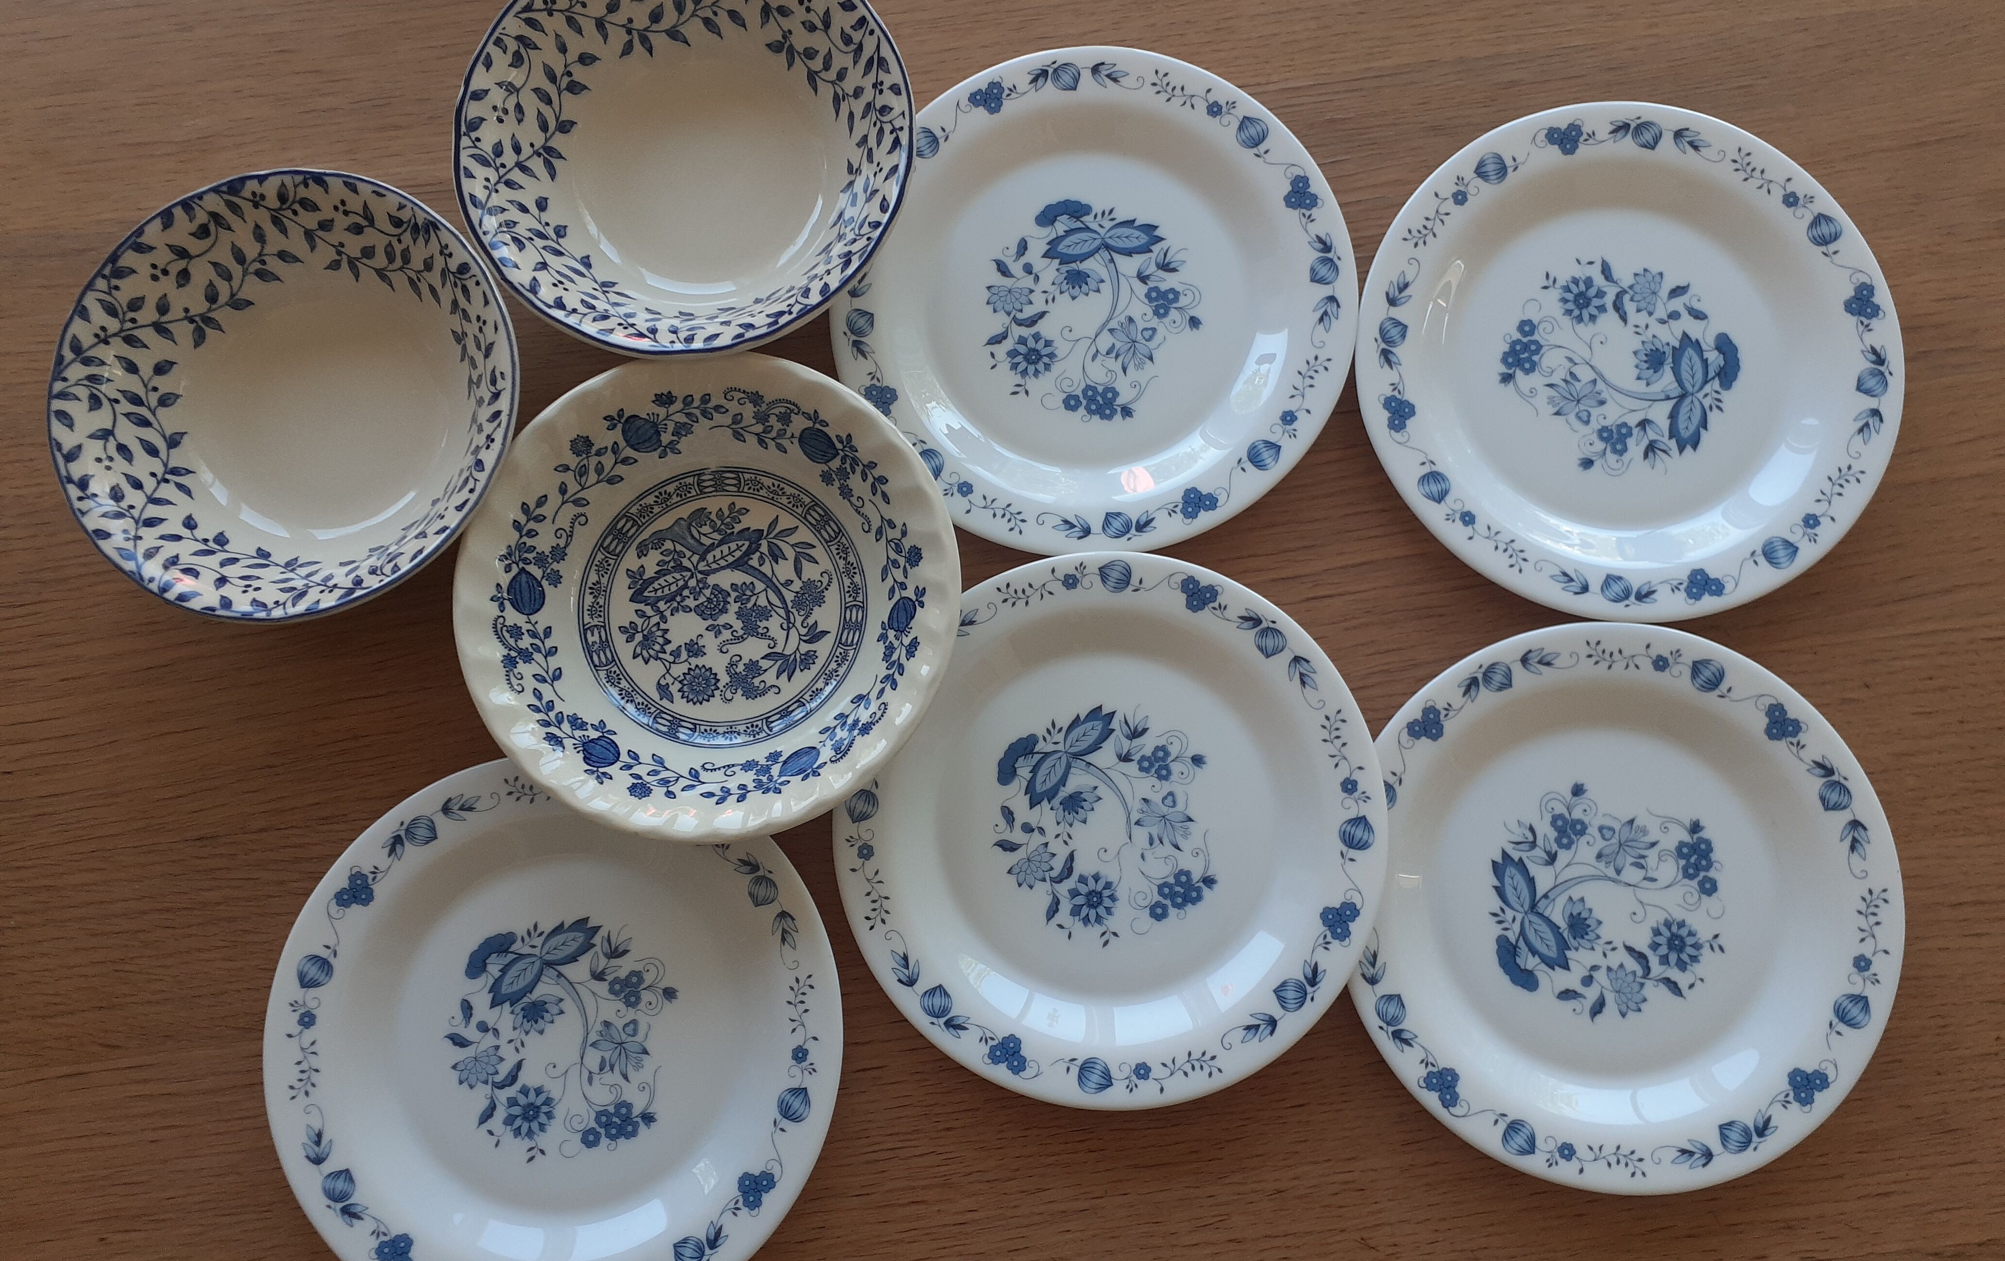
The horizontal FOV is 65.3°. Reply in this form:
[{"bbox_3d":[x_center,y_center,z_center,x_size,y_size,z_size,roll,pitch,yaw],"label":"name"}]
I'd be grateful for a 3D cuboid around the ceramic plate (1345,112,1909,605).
[{"bbox_3d":[0.224,-0.097,0.567,0.193,0.021,0.193,0,81,0],"label":"ceramic plate"}]

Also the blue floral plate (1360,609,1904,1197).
[{"bbox_3d":[0.208,0.092,0.538,0.193,0.021,0.193,0,81,0],"label":"blue floral plate"}]

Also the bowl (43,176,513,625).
[{"bbox_3d":[-0.242,-0.078,0.550,0.157,0.052,0.157,0,81,0],"label":"bowl"}]

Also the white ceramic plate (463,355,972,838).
[{"bbox_3d":[-0.099,-0.010,0.544,0.170,0.042,0.170,0,81,0],"label":"white ceramic plate"}]

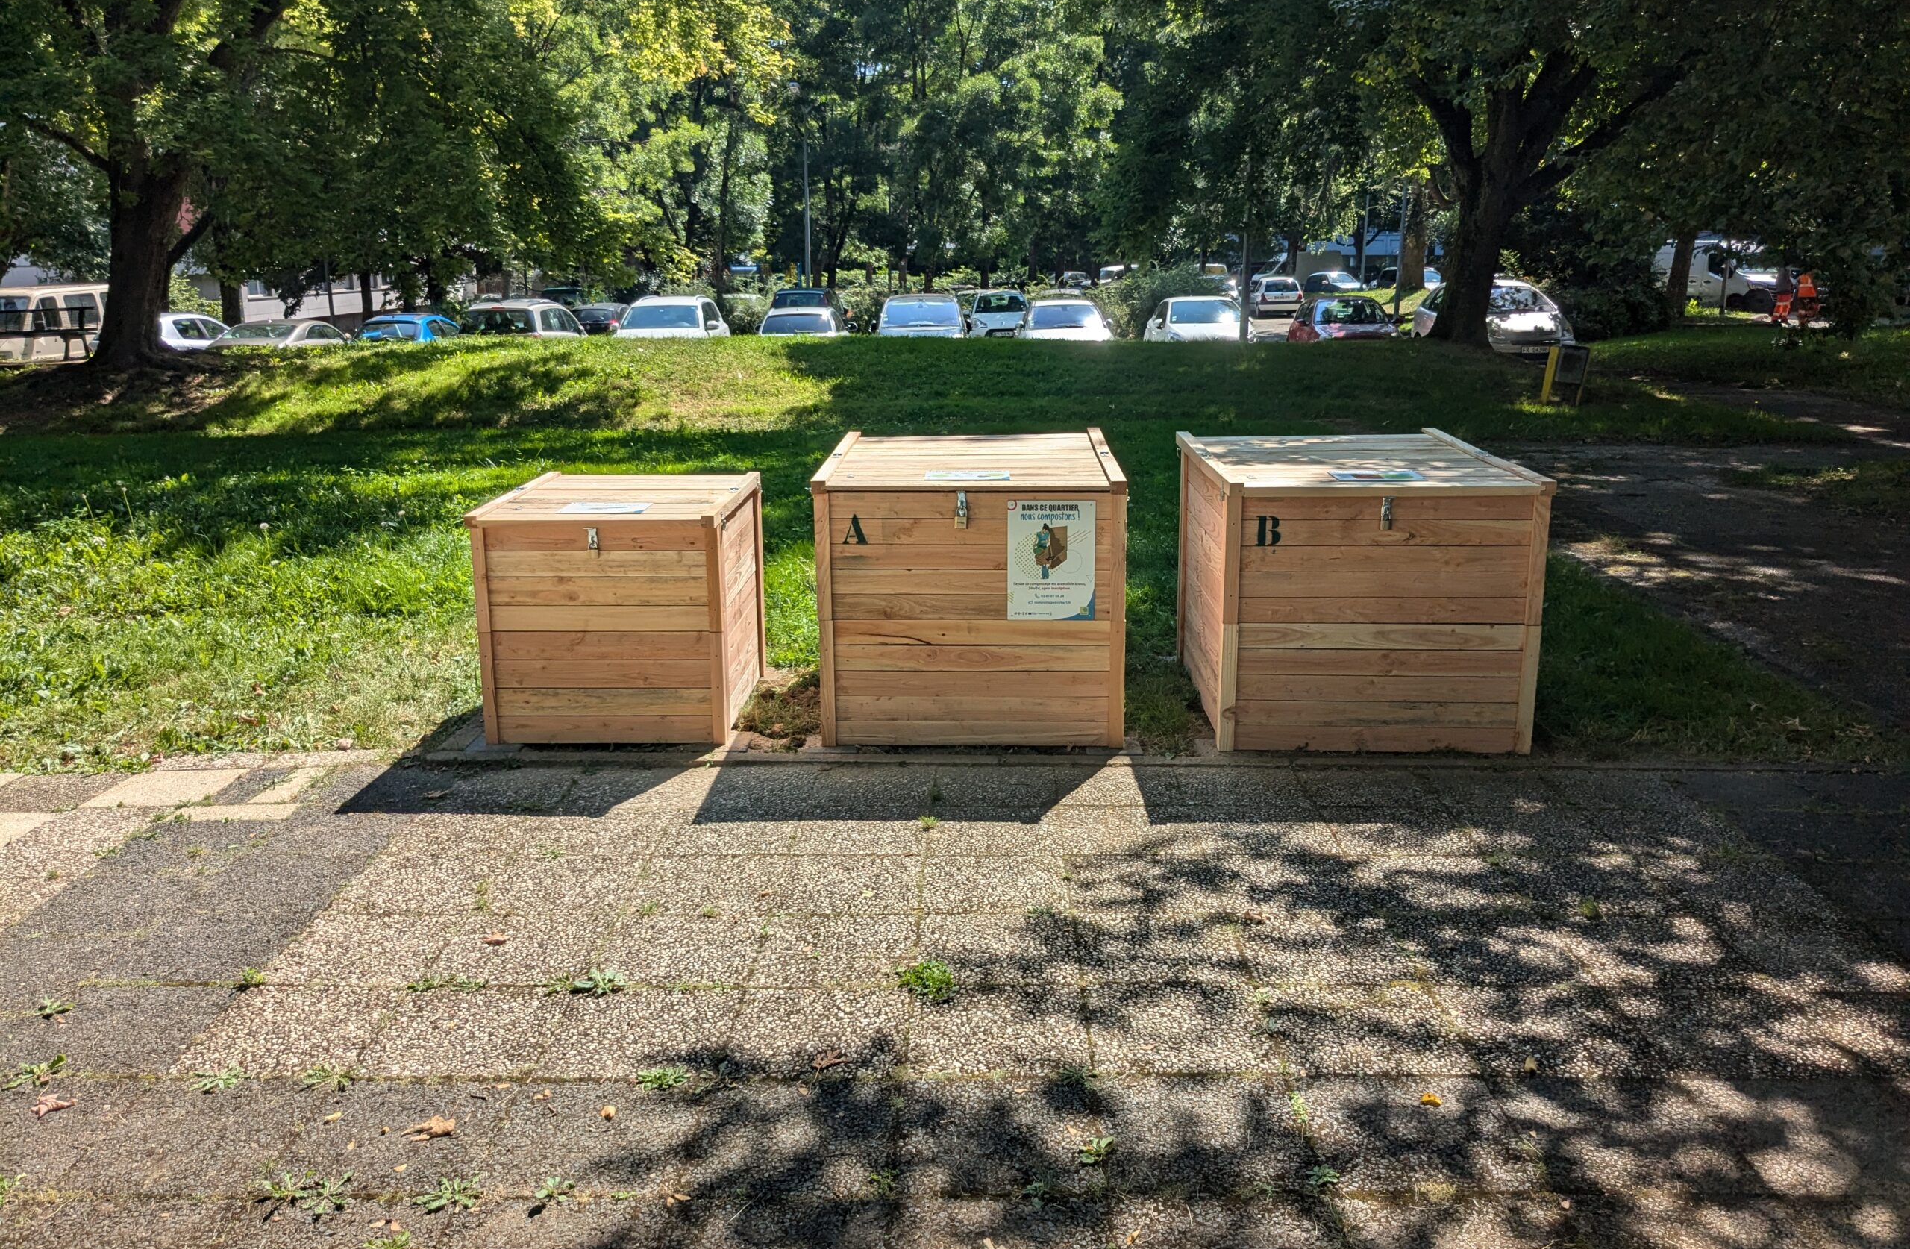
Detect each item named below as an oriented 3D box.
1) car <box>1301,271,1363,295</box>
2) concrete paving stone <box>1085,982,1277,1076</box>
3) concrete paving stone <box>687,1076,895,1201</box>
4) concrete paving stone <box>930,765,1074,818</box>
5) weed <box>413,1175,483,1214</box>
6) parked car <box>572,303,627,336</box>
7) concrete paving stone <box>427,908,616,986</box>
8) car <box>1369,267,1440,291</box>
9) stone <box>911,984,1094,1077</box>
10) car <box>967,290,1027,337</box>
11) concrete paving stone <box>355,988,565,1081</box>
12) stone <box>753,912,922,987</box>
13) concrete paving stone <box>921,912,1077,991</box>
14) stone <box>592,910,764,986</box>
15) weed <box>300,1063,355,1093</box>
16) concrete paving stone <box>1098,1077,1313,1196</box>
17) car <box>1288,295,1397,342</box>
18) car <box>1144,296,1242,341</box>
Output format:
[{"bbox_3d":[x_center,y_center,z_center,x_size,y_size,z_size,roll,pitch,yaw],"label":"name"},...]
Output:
[{"bbox_3d":[16.190,-14.271,63.474,1.720,1.460,4.100,-2,13,-5],"label":"car"},{"bbox_3d":[0.502,0.923,3.321,0.395,0.045,0.395,0,14,1],"label":"concrete paving stone"},{"bbox_3d":[-0.311,1.025,2.952,0.395,0.050,0.395,0,14,1],"label":"concrete paving stone"},{"bbox_3d":[0.133,0.545,4.883,0.400,0.050,0.400,-1,14,1],"label":"concrete paving stone"},{"bbox_3d":[-0.927,1.042,2.736,0.125,0.035,0.105,0,14,1],"label":"weed"},{"bbox_3d":[-10.373,-8.812,44.473,1.740,1.480,4.050,-1,14,0],"label":"parked car"},{"bbox_3d":[-1.092,0.844,3.746,0.400,0.050,0.400,-1,14,1],"label":"concrete paving stone"},{"bbox_3d":[18.746,-13.920,61.510,1.800,1.600,4.400,-2,13,-3],"label":"car"},{"bbox_3d":[0.103,0.925,3.329,0.395,0.045,0.395,0,14,1],"label":"stone"},{"bbox_3d":[1.256,-8.063,39.263,1.660,1.480,3.700,-1,13,0],"label":"car"},{"bbox_3d":[-1.094,0.936,3.347,0.395,0.050,0.395,0,14,1],"label":"concrete paving stone"},{"bbox_3d":[-0.290,0.832,3.726,0.395,0.045,0.395,0,14,1],"label":"stone"},{"bbox_3d":[0.112,0.834,3.716,0.395,0.050,0.395,0,14,1],"label":"concrete paving stone"},{"bbox_3d":[-0.692,0.840,3.737,0.400,0.050,0.400,-1,14,1],"label":"stone"},{"bbox_3d":[-1.315,0.951,3.127,0.115,0.035,0.090,0,14,1],"label":"weed"},{"bbox_3d":[0.495,1.019,2.933,0.395,0.045,0.395,0,14,1],"label":"concrete paving stone"},{"bbox_3d":[7.207,-5.413,27.866,1.680,1.420,3.850,0,14,4],"label":"car"},{"bbox_3d":[4.989,-6.030,30.873,1.760,1.480,4.100,-1,14,0],"label":"car"}]

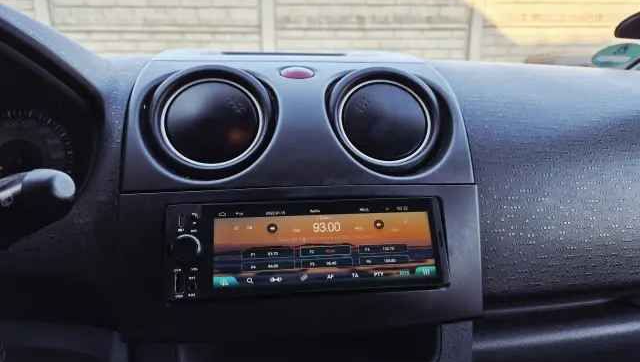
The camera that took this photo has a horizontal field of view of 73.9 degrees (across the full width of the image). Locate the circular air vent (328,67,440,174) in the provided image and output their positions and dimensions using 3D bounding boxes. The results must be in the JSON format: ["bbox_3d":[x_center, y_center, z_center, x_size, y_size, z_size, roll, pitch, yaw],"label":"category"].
[{"bbox_3d":[0.050,-0.047,0.340,0.086,0.085,0.033,-2,-18,-7],"label":"circular air vent"}]

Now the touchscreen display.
[{"bbox_3d":[0.007,0.046,0.300,0.161,0.063,0.014,-1,-17,-7],"label":"touchscreen display"}]

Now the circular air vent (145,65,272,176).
[{"bbox_3d":[-0.082,-0.044,0.322,0.088,0.085,0.033,-2,-19,-8],"label":"circular air vent"}]

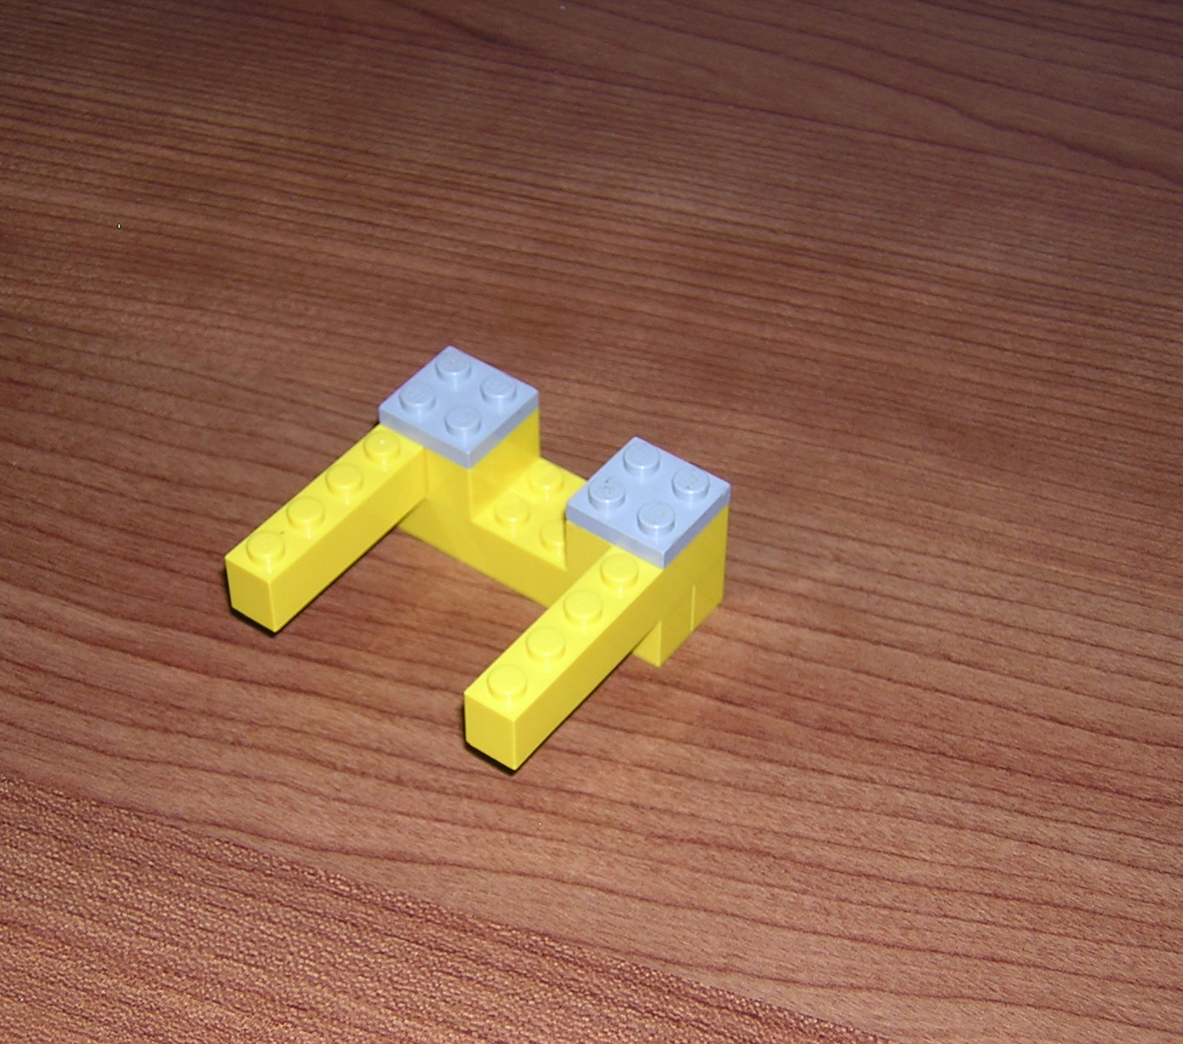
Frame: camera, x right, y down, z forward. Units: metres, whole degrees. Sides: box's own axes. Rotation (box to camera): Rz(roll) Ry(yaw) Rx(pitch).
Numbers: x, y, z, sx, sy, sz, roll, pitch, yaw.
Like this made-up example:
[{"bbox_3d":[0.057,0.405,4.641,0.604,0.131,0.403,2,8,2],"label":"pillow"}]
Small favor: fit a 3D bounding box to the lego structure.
[{"bbox_3d":[-0.015,0.006,0.315,0.048,0.024,0.048,27,50,24],"label":"lego structure"}]

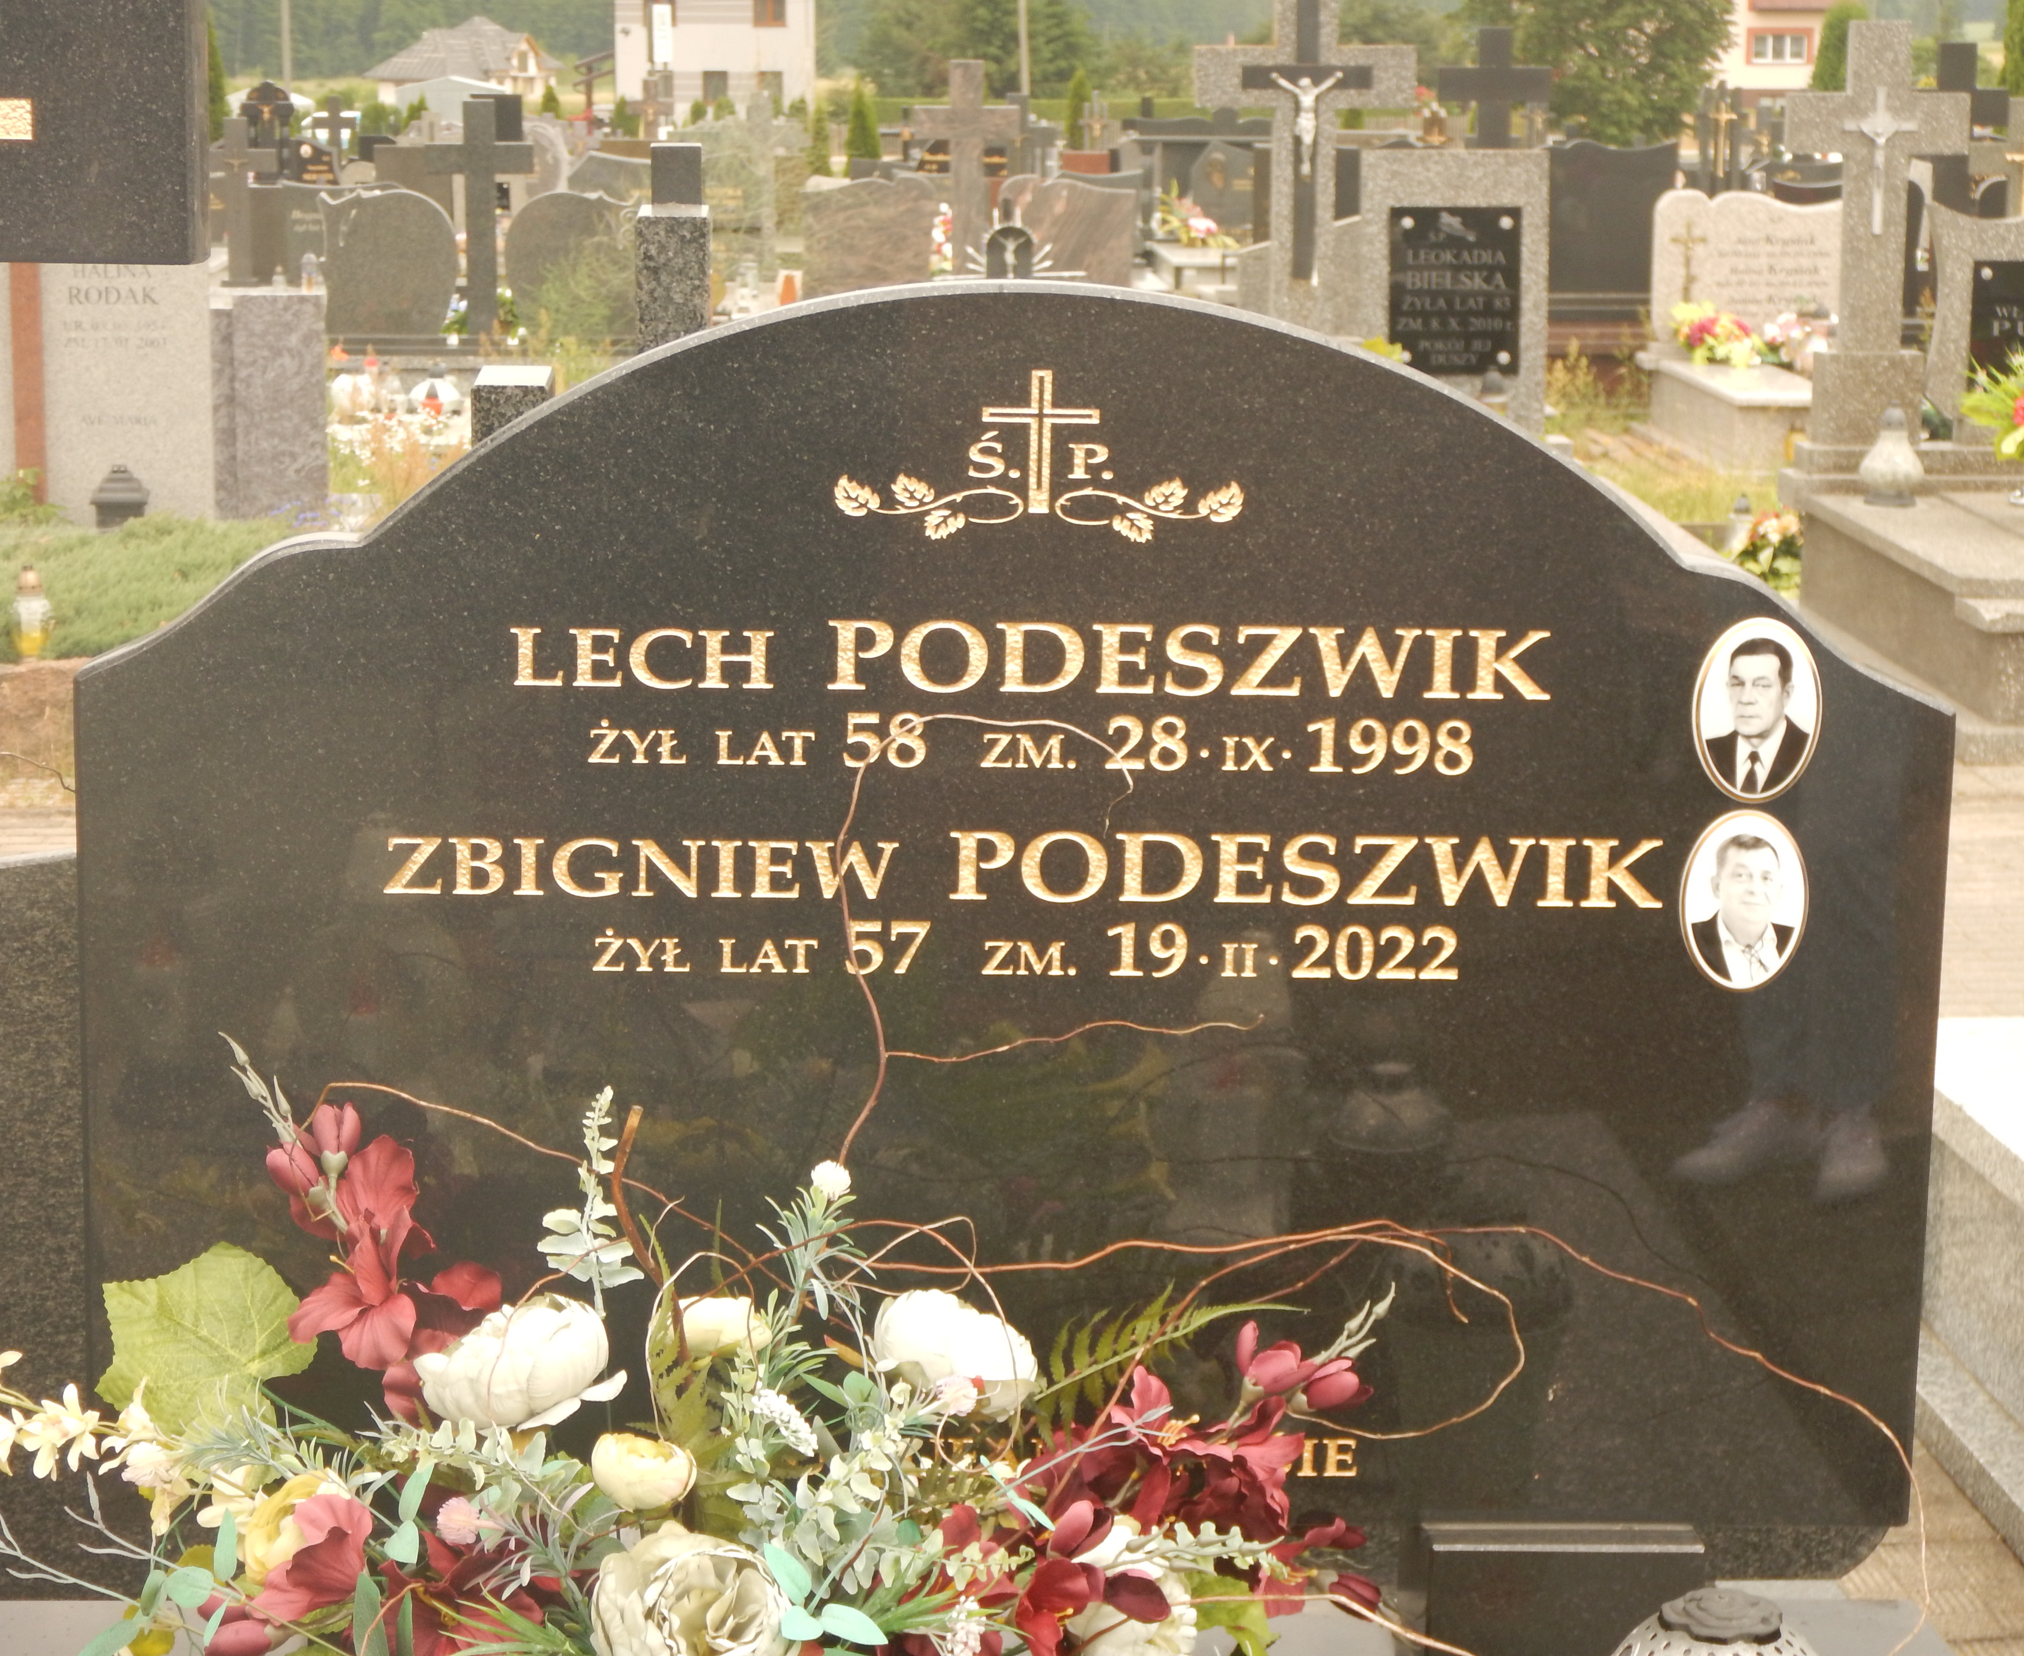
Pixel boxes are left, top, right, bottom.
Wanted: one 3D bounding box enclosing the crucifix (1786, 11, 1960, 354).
[{"bbox_3d":[2.235,-1.659,11.050,0.465,0.860,0.100,0,10,-2],"label":"crucifix"}]

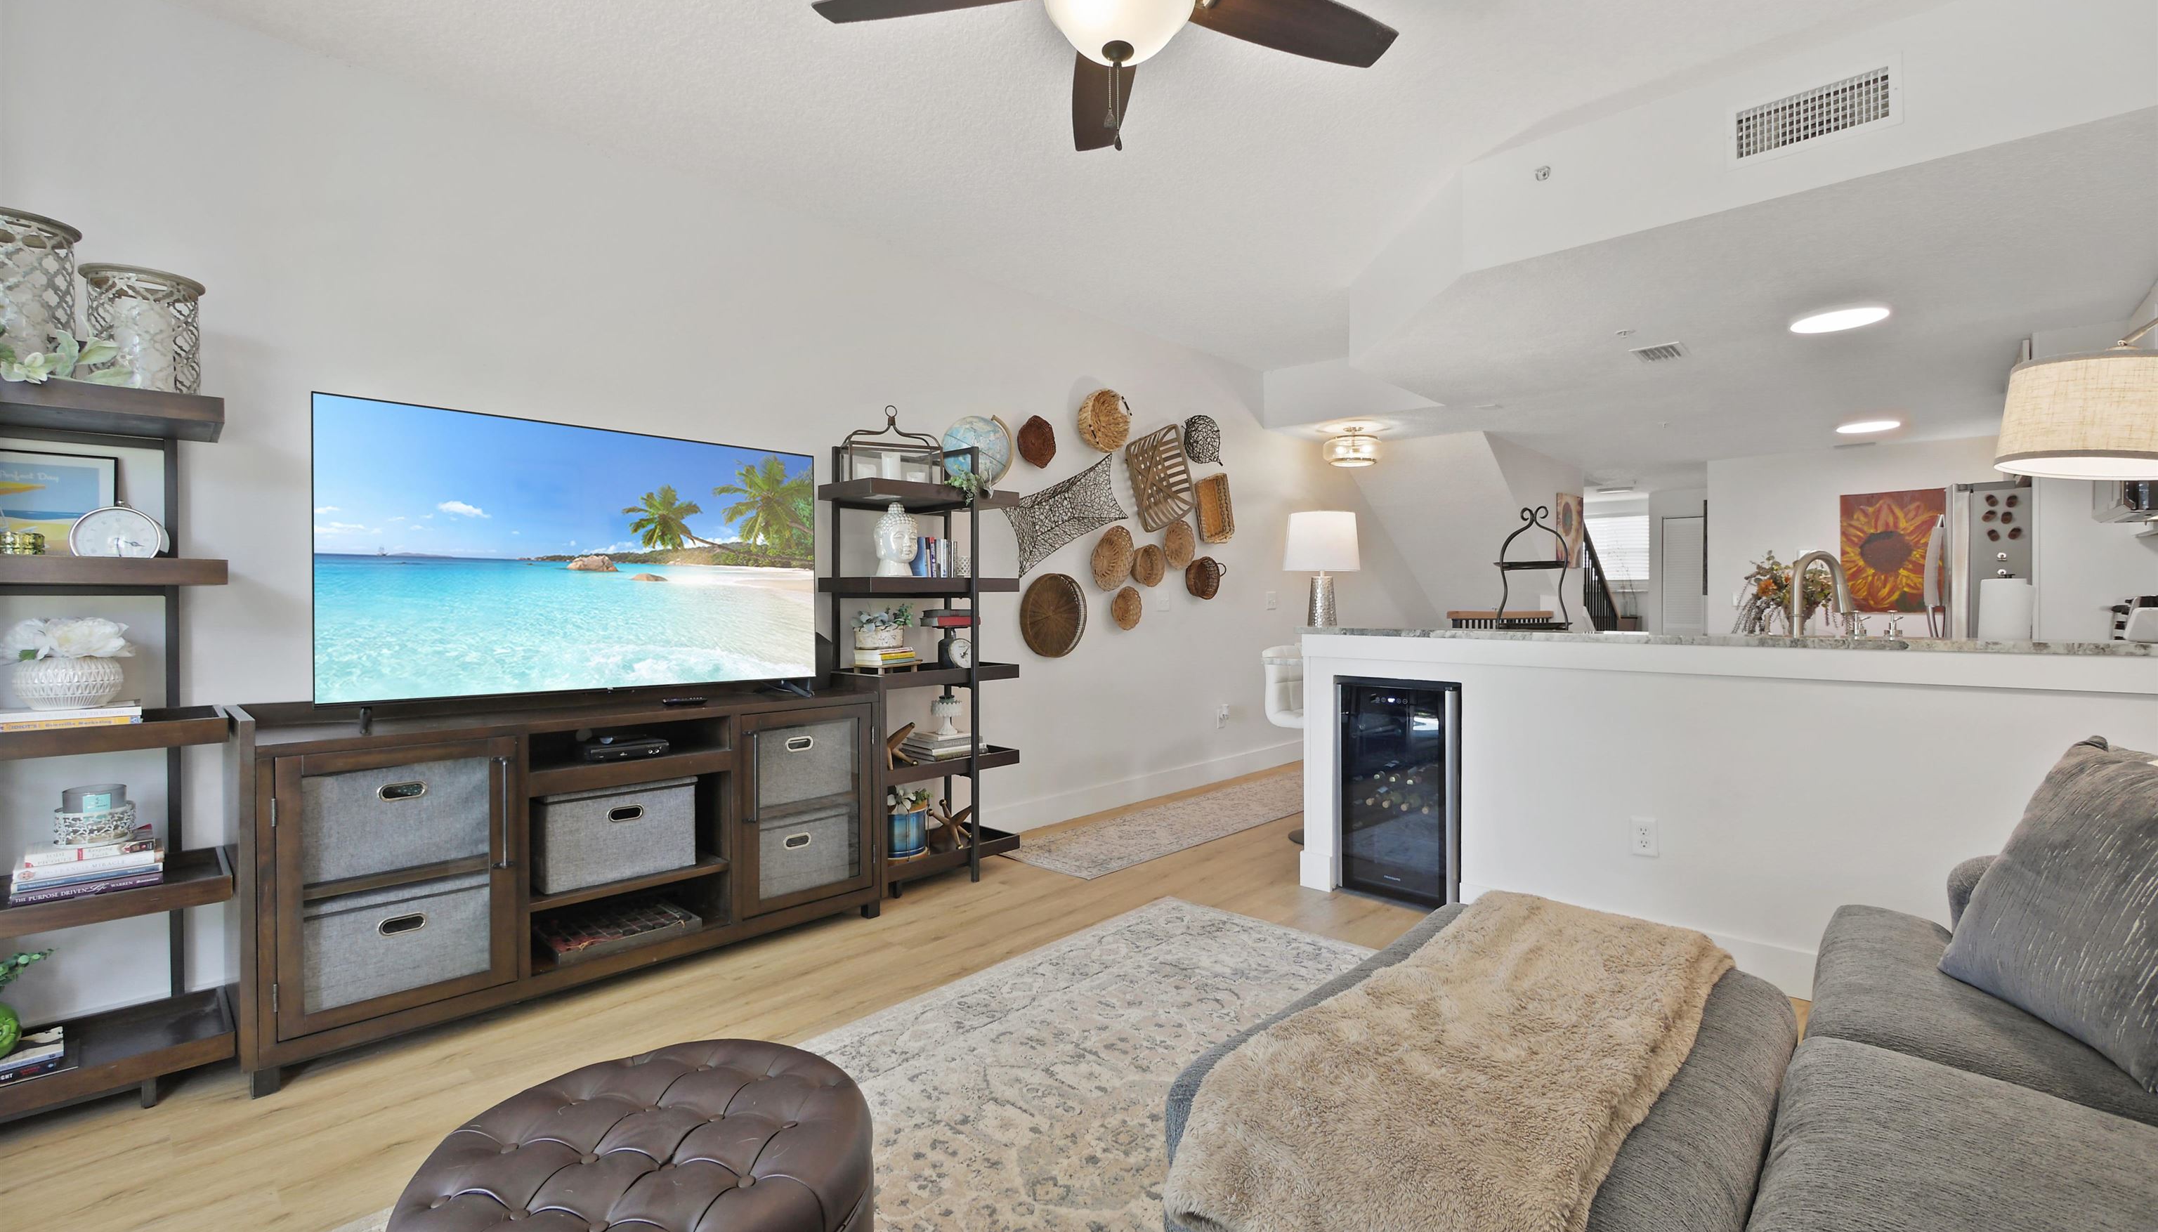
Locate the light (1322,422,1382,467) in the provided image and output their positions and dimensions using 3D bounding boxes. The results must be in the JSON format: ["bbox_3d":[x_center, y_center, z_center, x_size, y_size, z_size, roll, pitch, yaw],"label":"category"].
[{"bbox_3d":[1.864,-1.149,5.950,0.410,0.300,0.410,1,1,45],"label":"light"}]

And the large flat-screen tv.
[{"bbox_3d":[-1.549,-0.184,2.860,1.450,0.846,0.080,-1,1,-44],"label":"large flat-screen tv"}]

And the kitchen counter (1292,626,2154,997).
[{"bbox_3d":[2.049,0.573,2.983,2.450,1.051,0.750,1,1,43],"label":"kitchen counter"}]

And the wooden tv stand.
[{"bbox_3d":[-1.477,0.666,2.754,0.469,0.870,1.723,1,1,45],"label":"wooden tv stand"}]

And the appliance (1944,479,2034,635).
[{"bbox_3d":[5.141,0.201,4.626,0.750,1.760,0.900,1,1,45],"label":"appliance"}]

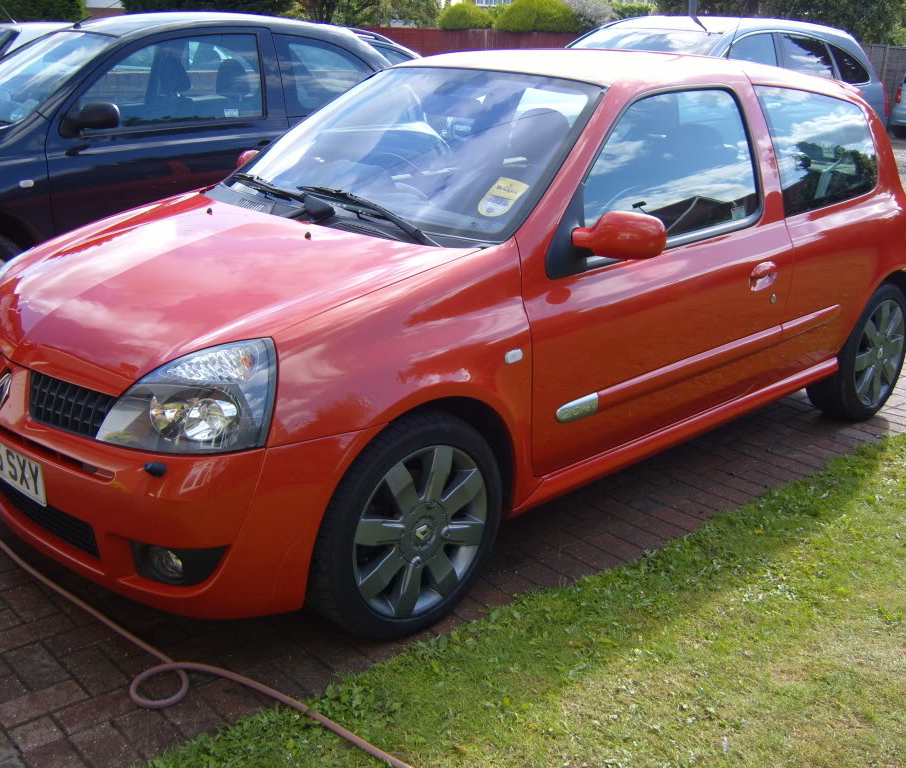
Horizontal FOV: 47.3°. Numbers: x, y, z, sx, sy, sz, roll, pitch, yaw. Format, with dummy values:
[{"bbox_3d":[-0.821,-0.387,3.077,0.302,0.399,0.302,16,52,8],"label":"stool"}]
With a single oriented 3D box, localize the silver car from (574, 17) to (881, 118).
[{"bbox_3d":[1.745,-2.104,8.362,4.500,1.680,1.820,-15,25,-42],"label":"silver car"}]

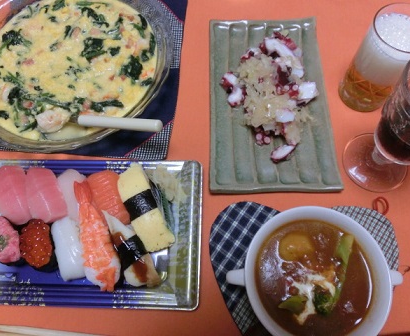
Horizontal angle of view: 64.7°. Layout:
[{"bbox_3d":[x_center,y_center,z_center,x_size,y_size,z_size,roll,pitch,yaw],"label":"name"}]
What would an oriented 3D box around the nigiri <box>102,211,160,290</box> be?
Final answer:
[{"bbox_3d":[-0.064,0.073,0.296,0.031,0.031,0.077,-29,70,-11],"label":"nigiri"}]

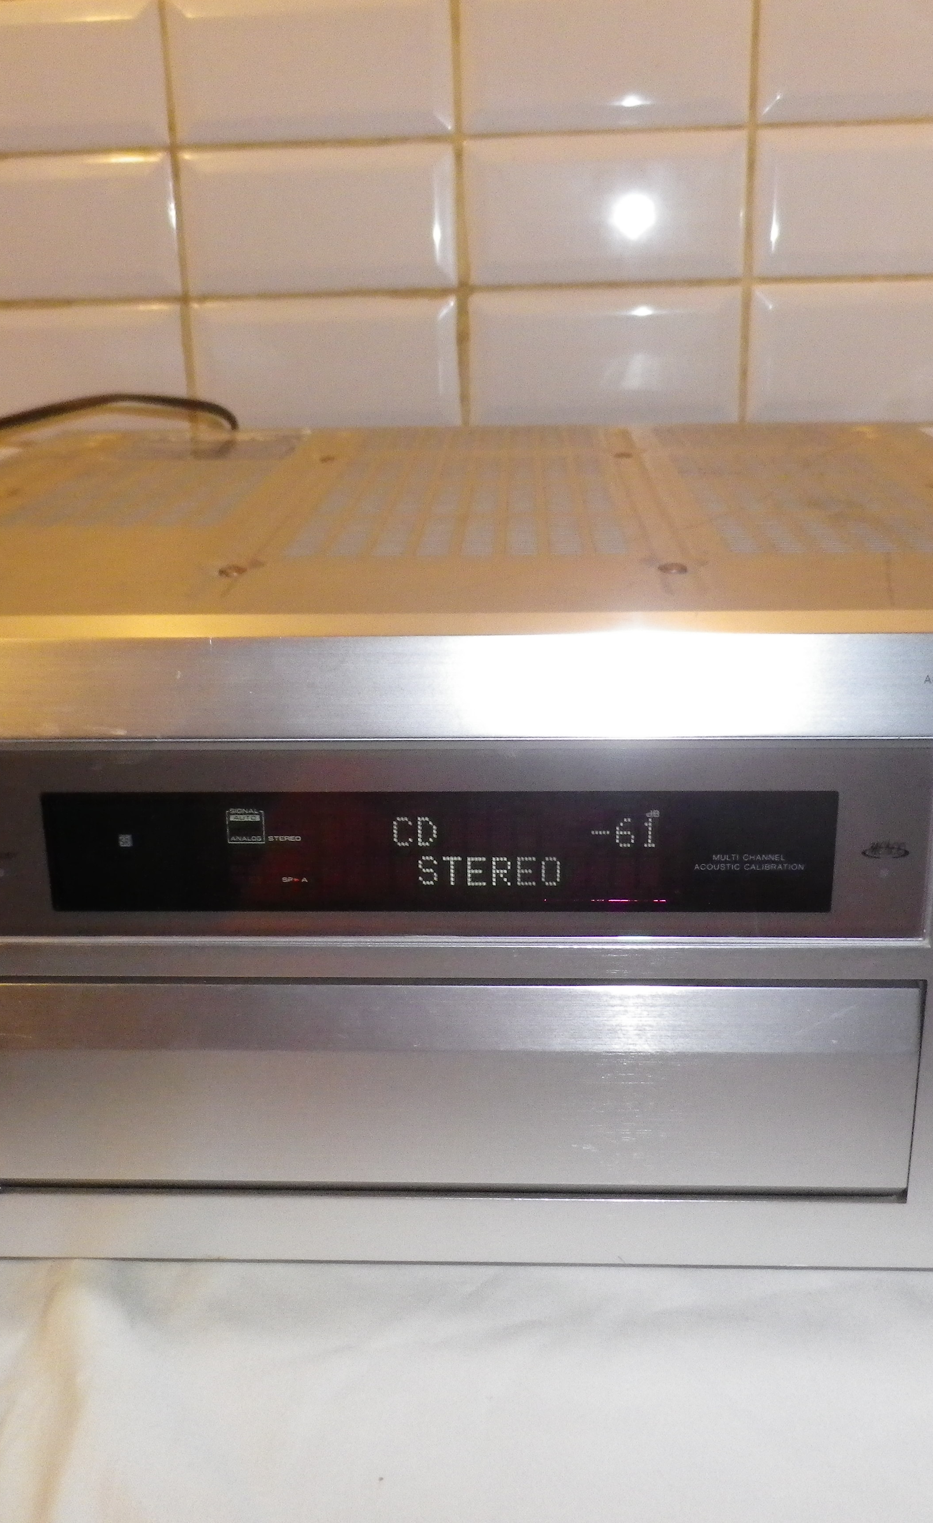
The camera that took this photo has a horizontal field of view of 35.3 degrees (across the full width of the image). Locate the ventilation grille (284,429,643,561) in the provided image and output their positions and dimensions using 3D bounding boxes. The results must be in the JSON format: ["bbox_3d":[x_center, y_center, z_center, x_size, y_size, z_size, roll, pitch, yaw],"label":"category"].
[{"bbox_3d":[0.002,-0.112,0.580,0.109,0.010,0.309,0,20,2],"label":"ventilation grille"}]

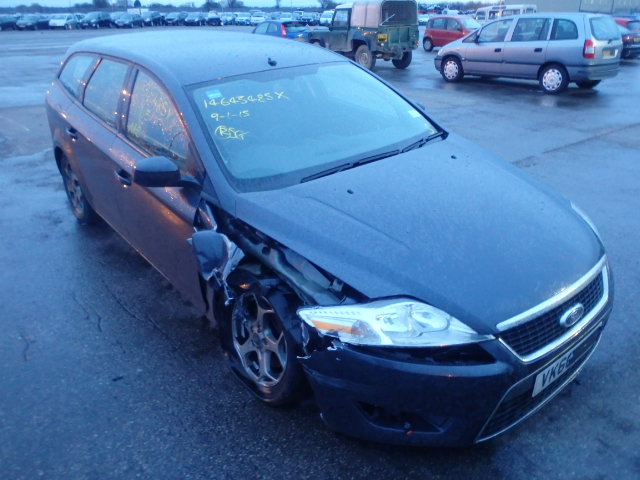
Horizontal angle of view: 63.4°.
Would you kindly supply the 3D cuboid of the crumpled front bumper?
[{"bbox_3d":[0.837,0.385,2.316,1.820,0.530,0.600,-19,30,-35],"label":"crumpled front bumper"}]

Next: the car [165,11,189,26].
[{"bbox_3d":[-17.215,-26.379,62.105,1.760,1.470,4.300,1,24,3],"label":"car"}]

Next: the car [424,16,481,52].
[{"bbox_3d":[6.081,-8.847,22.191,1.590,1.540,3.540,-15,28,-30],"label":"car"}]

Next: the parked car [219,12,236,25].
[{"bbox_3d":[-11.038,-27.032,63.183,1.740,1.470,4.200,-1,24,-2],"label":"parked car"}]

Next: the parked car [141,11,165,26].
[{"bbox_3d":[-19.148,-25.621,60.008,1.760,1.520,4.300,2,24,5],"label":"parked car"}]

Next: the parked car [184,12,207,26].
[{"bbox_3d":[-14.481,-26.040,61.022,1.760,1.470,4.300,1,24,3],"label":"parked car"}]

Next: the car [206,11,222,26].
[{"bbox_3d":[-12.595,-26.414,62.099,1.760,1.500,4.300,0,24,0],"label":"car"}]

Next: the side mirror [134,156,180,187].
[{"bbox_3d":[-0.763,-0.322,2.453,0.220,0.145,0.130,-19,30,-35],"label":"side mirror"}]

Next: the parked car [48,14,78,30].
[{"bbox_3d":[-26.258,-22.503,53.413,1.720,1.500,4.100,0,24,0],"label":"parked car"}]

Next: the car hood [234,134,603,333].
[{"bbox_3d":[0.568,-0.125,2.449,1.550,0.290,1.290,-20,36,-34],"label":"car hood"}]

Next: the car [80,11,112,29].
[{"bbox_3d":[-23.463,-23.158,54.587,1.790,1.580,4.350,2,24,5],"label":"car"}]

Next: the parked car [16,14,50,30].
[{"bbox_3d":[-28.494,-21.945,52.105,1.760,1.460,4.350,2,24,5],"label":"parked car"}]

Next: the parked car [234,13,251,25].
[{"bbox_3d":[-9.380,-27.023,63.477,1.760,1.470,4.300,-1,24,-1],"label":"parked car"}]

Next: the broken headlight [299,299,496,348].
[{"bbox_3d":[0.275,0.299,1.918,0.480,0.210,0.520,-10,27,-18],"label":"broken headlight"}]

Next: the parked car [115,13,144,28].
[{"bbox_3d":[-19.985,-23.081,54.501,1.750,1.460,4.200,2,24,5],"label":"parked car"}]

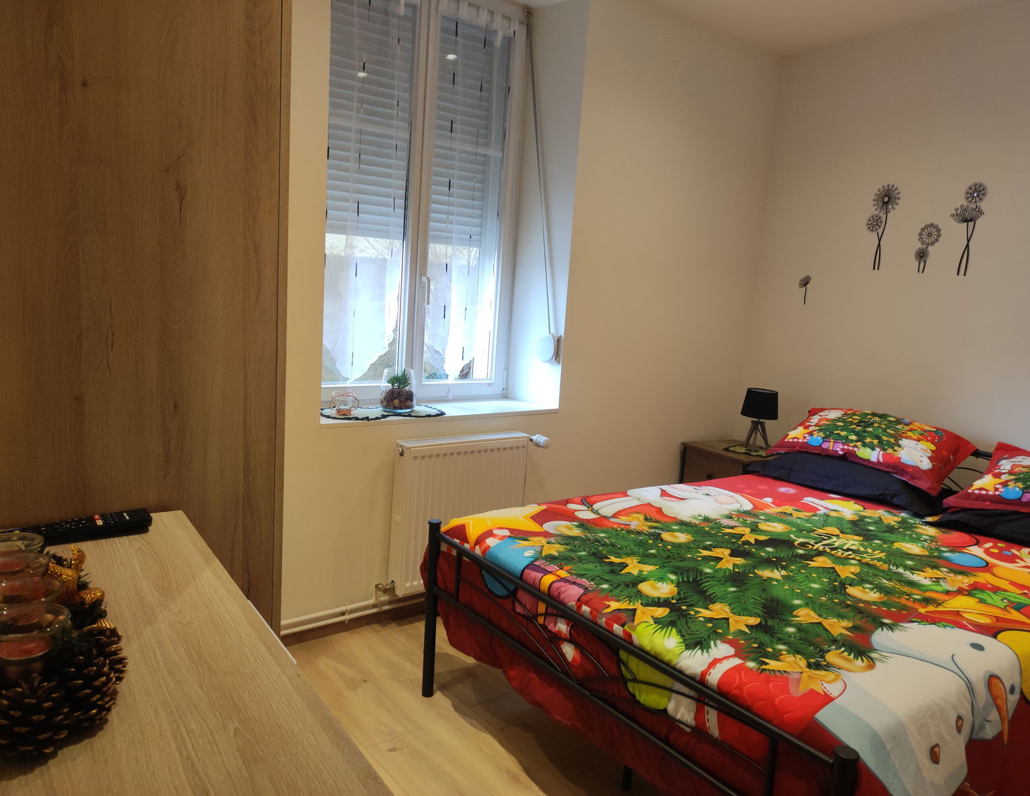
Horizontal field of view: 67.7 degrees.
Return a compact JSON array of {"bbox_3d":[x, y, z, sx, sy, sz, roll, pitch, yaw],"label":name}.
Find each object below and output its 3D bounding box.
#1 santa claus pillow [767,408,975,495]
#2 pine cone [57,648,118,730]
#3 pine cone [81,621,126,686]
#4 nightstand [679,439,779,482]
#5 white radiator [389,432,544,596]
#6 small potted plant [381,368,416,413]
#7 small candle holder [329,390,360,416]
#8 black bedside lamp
[{"bbox_3d":[1.518,0.213,3.317,0.430,0.135,0.745,-29,27,-30],"label":"santa claus pillow"},{"bbox_3d":[-0.331,0.222,0.591,0.048,0.064,0.048,-3,12,-38],"label":"pine cone"},{"bbox_3d":[-0.347,0.214,0.638,0.045,0.059,0.045,-3,12,-38],"label":"pine cone"},{"bbox_3d":[1.128,0.565,3.982,0.385,0.609,0.430,-2,11,-33],"label":"nightstand"},{"bbox_3d":[-0.216,0.452,3.136,0.591,0.583,0.110,-3,12,-38],"label":"white radiator"},{"bbox_3d":[-0.475,-0.034,3.162,0.143,0.170,0.143,4,9,-1],"label":"small potted plant"},{"bbox_3d":[-0.671,0.016,3.021,0.118,0.091,0.118,-3,12,-38],"label":"small candle holder"},{"bbox_3d":[1.263,0.114,3.964,0.170,0.308,0.170,-3,12,-38],"label":"black bedside lamp"}]

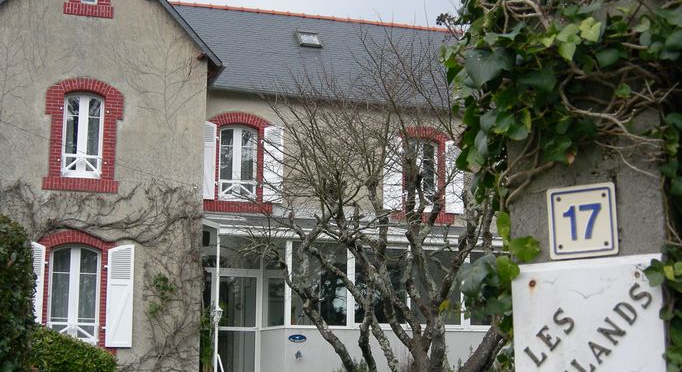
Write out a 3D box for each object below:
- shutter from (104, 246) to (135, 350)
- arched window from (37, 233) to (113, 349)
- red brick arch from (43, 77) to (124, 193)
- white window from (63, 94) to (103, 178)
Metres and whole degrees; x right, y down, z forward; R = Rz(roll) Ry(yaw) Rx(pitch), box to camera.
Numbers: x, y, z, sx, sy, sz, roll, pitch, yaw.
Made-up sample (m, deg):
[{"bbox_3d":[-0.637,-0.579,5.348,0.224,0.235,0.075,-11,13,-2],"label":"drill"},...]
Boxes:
[{"bbox_3d":[-3.985,1.984,20.306,0.474,1.854,0.062,3,-10,-17],"label":"shutter"},{"bbox_3d":[-4.751,1.888,20.200,1.360,2.142,0.206,3,-10,-17],"label":"arched window"},{"bbox_3d":[-4.725,-0.951,20.645,1.401,2.142,0.144,3,-10,-17],"label":"red brick arch"},{"bbox_3d":[-4.740,-0.943,20.694,0.742,1.607,0.144,3,-10,-17],"label":"white window"}]

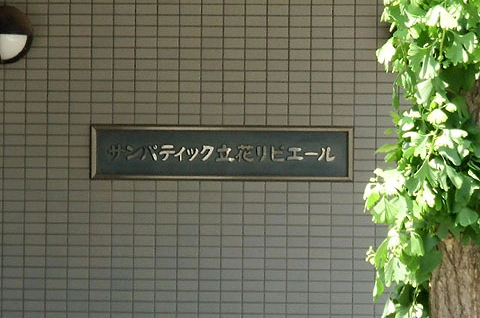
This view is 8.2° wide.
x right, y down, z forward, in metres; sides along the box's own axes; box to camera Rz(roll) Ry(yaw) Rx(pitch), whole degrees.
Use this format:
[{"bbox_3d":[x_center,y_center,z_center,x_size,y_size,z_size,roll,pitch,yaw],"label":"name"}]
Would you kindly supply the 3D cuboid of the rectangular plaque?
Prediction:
[{"bbox_3d":[-0.083,-0.028,15.125,1.200,0.250,0.045,1,-1,3],"label":"rectangular plaque"}]

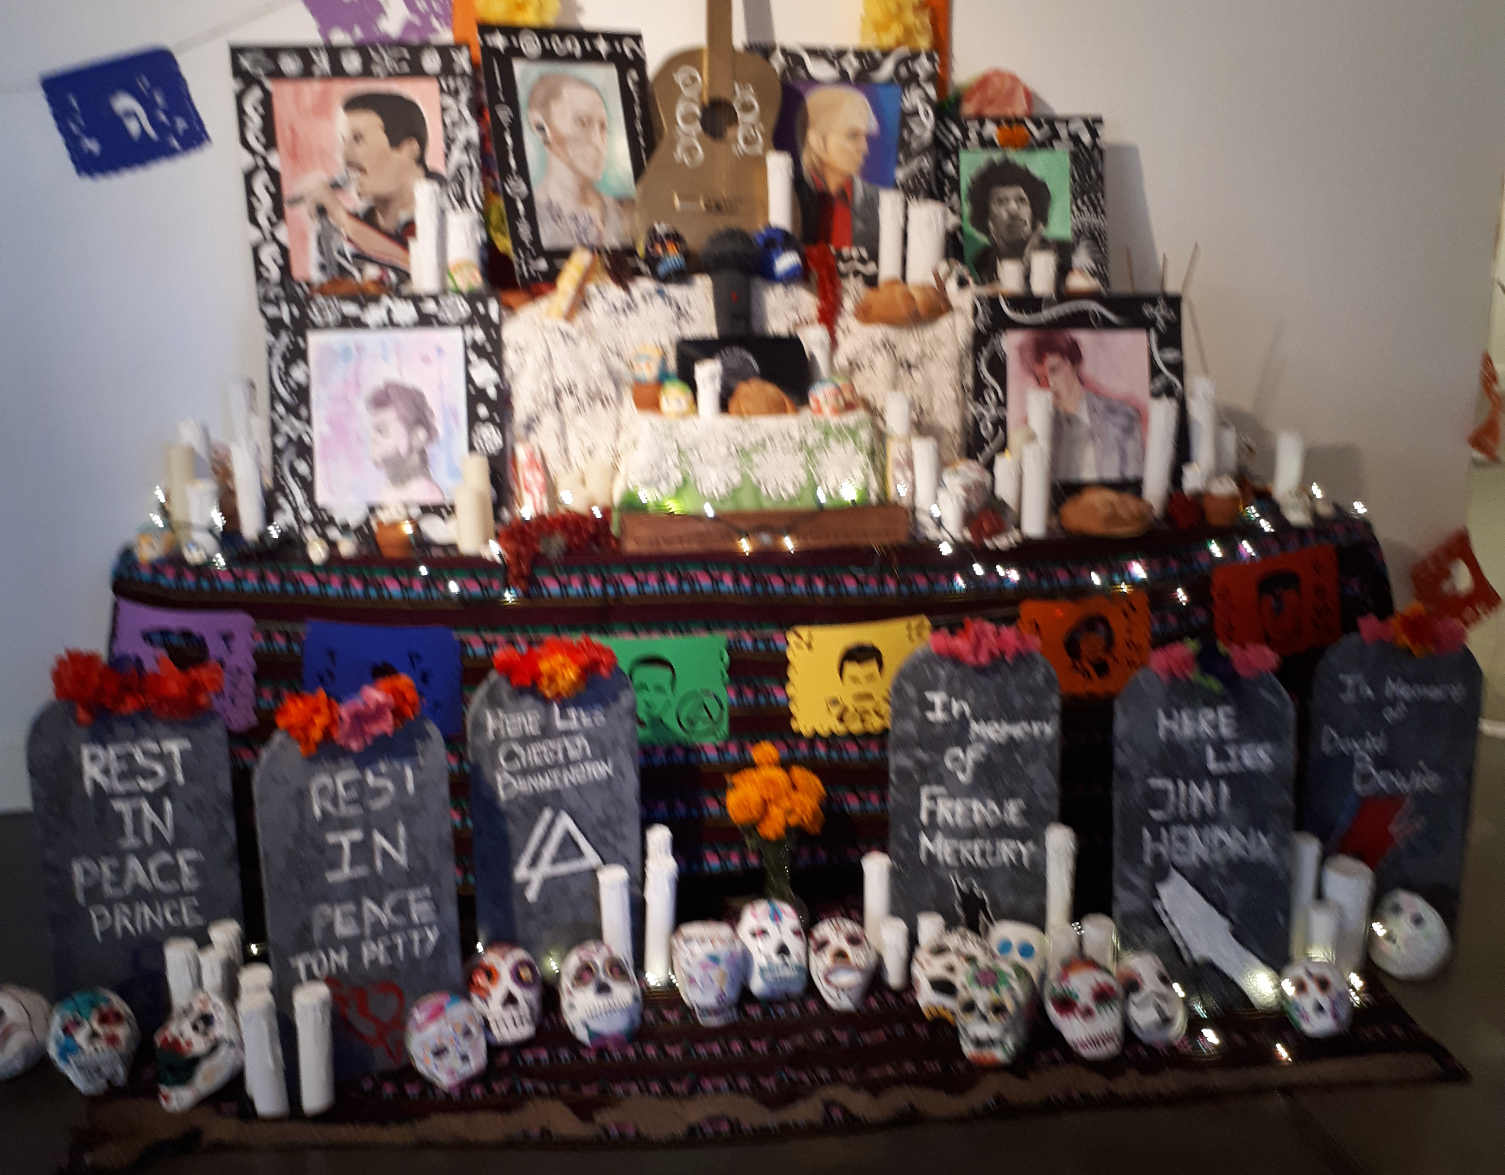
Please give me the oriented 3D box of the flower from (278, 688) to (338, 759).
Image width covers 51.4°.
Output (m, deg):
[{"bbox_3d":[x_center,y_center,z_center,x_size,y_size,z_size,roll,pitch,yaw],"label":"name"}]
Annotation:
[{"bbox_3d":[-0.703,0.214,2.473,0.090,0.100,0.070,-2,4,-6],"label":"flower"}]

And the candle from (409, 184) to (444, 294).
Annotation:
[{"bbox_3d":[-0.682,-0.732,3.289,0.057,0.232,0.057,-2,15,-6],"label":"candle"}]

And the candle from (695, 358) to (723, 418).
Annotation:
[{"bbox_3d":[-0.088,-0.400,3.148,0.052,0.110,0.052,-2,12,-6],"label":"candle"}]

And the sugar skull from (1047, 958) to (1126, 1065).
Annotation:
[{"bbox_3d":[0.511,0.652,2.408,0.115,0.155,0.135,-5,-1,9],"label":"sugar skull"}]

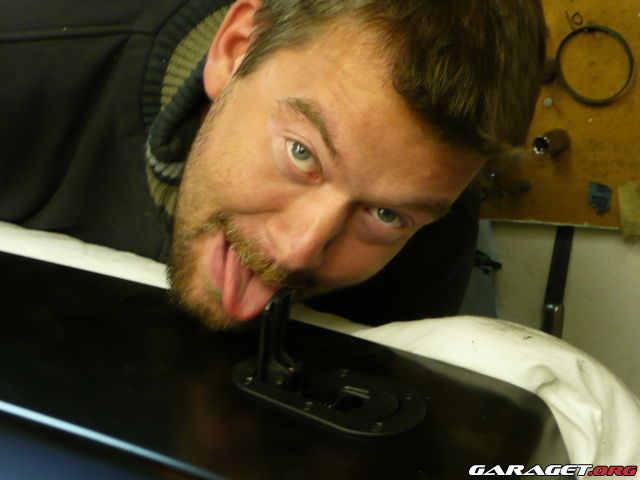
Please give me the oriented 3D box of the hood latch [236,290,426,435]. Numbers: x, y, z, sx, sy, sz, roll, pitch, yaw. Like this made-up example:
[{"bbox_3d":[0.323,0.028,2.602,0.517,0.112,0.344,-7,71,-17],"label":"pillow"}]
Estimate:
[{"bbox_3d":[0.003,0.063,0.894,0.127,0.068,0.058,17,33,34],"label":"hood latch"}]

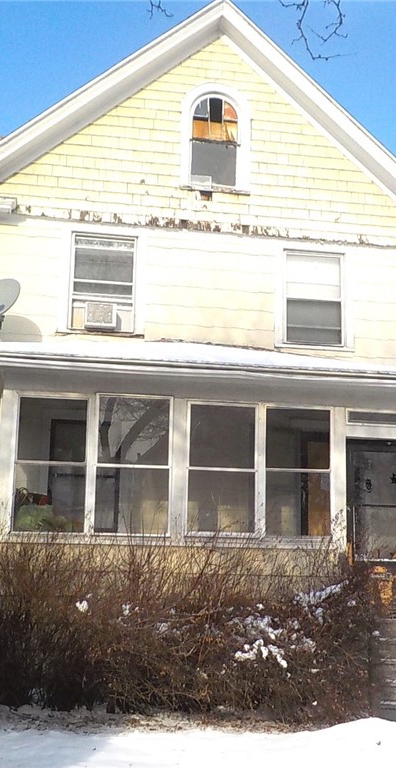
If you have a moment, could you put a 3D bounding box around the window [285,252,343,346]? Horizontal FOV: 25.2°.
[{"bbox_3d":[1.666,-1.220,12.786,0.867,1.363,0.100,3,-12,-8],"label":"window"}]

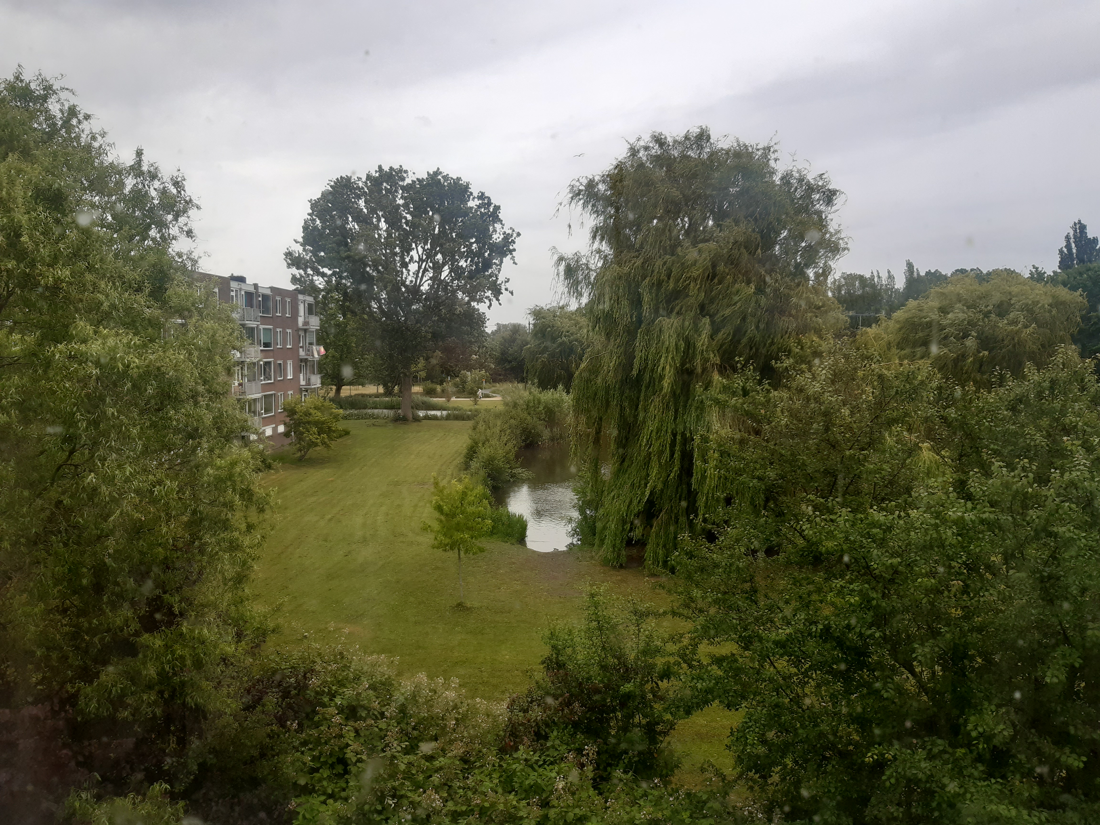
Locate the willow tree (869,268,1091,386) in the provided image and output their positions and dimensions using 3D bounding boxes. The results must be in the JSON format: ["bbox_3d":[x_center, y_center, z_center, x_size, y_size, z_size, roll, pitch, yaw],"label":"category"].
[{"bbox_3d":[30.830,-2.928,59.939,14.300,14.500,14.020,3,5,27],"label":"willow tree"}]

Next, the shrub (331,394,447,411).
[{"bbox_3d":[-23.648,-1.297,121.254,16.800,2.300,3.500,0,4,0],"label":"shrub"}]

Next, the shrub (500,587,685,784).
[{"bbox_3d":[0.930,5.488,18.071,3.600,3.700,3.200,0,4,3],"label":"shrub"}]

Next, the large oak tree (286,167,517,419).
[{"bbox_3d":[-17.448,-13.603,97.246,26.000,29.500,24.000,-1,4,-10],"label":"large oak tree"}]

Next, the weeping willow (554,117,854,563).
[{"bbox_3d":[7.013,-3.357,37.353,12.500,18.400,12.000,1,4,11],"label":"weeping willow"}]

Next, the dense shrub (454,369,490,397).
[{"bbox_3d":[-14.374,-5.428,151.026,6.300,5.200,5.500,0,4,-5],"label":"dense shrub"}]

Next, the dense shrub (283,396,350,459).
[{"bbox_3d":[-18.436,1.227,65.283,5.200,5.000,4.800,-1,5,-16],"label":"dense shrub"}]

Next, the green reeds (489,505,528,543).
[{"bbox_3d":[-1.928,5.341,39.021,1.900,1.200,2.400,0,4,-3],"label":"green reeds"}]

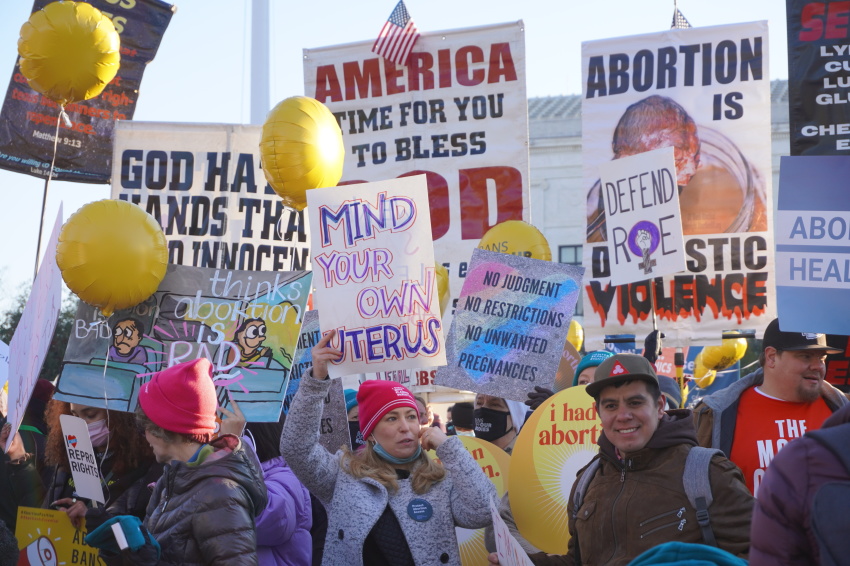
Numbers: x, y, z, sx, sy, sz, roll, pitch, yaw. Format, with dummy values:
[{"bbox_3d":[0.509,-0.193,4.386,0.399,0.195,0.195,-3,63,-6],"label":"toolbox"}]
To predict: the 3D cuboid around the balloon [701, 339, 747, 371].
[{"bbox_3d":[2.196,0.507,13.000,0.370,0.240,0.370,-30,-18,0],"label":"balloon"}]

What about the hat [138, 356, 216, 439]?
[{"bbox_3d":[-0.671,0.312,4.850,0.230,0.200,0.195,24,12,8],"label":"hat"}]

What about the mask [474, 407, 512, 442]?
[{"bbox_3d":[0.238,0.492,6.150,0.140,0.122,0.095,4,-1,32],"label":"mask"}]

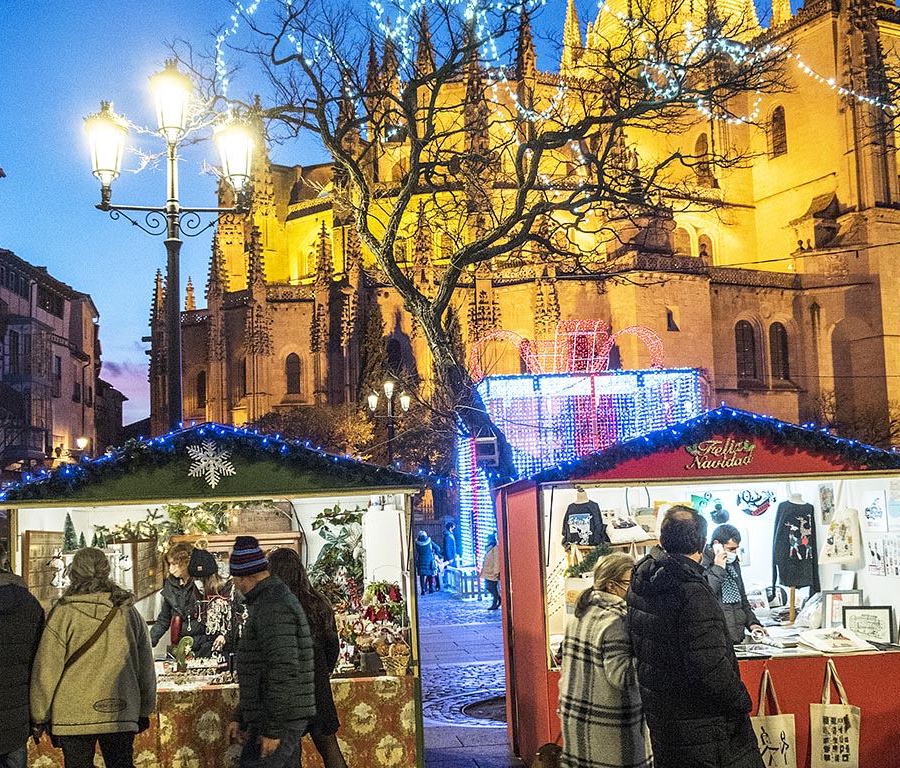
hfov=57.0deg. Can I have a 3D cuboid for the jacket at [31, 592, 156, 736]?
[{"bbox_3d":[-1.709,1.344,3.970,0.570,0.660,0.340,-1,-7,-12],"label":"jacket"}]

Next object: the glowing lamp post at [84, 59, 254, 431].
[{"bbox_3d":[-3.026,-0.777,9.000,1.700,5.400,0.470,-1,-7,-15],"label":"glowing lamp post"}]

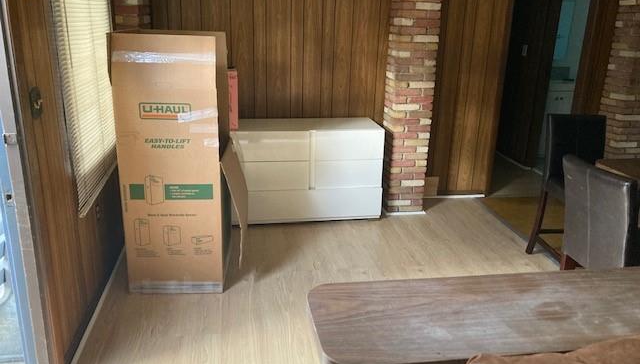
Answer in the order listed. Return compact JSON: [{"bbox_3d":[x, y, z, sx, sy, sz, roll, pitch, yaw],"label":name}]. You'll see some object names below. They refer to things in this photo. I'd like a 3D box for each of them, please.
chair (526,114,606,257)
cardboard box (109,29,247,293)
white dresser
[{"bbox_3d":[1.694,0.117,3.251,0.420,0.970,0.580,1,17,-3],"label":"chair"},{"bbox_3d":[-0.788,-0.131,3.045,0.590,1.420,0.600,0,17,-5],"label":"cardboard box"},{"bbox_3d":[-0.137,-0.113,4.224,1.190,0.725,0.490,-1,17,-9],"label":"white dresser"}]

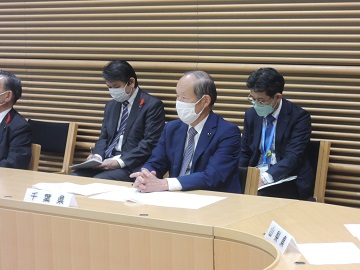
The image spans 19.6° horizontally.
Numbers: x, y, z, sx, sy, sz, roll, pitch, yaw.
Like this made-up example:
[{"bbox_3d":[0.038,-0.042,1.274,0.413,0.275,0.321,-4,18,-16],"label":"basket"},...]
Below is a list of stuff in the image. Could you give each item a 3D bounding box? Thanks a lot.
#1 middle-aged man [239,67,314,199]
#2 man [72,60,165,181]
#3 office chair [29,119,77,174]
[{"bbox_3d":[0.393,0.251,5.528,0.510,1.210,0.780,4,7,36],"label":"middle-aged man"},{"bbox_3d":[-0.425,0.170,6.252,0.510,1.230,0.790,4,7,36],"label":"man"},{"bbox_3d":[-1.058,0.327,6.887,0.530,0.791,0.570,4,7,36],"label":"office chair"}]

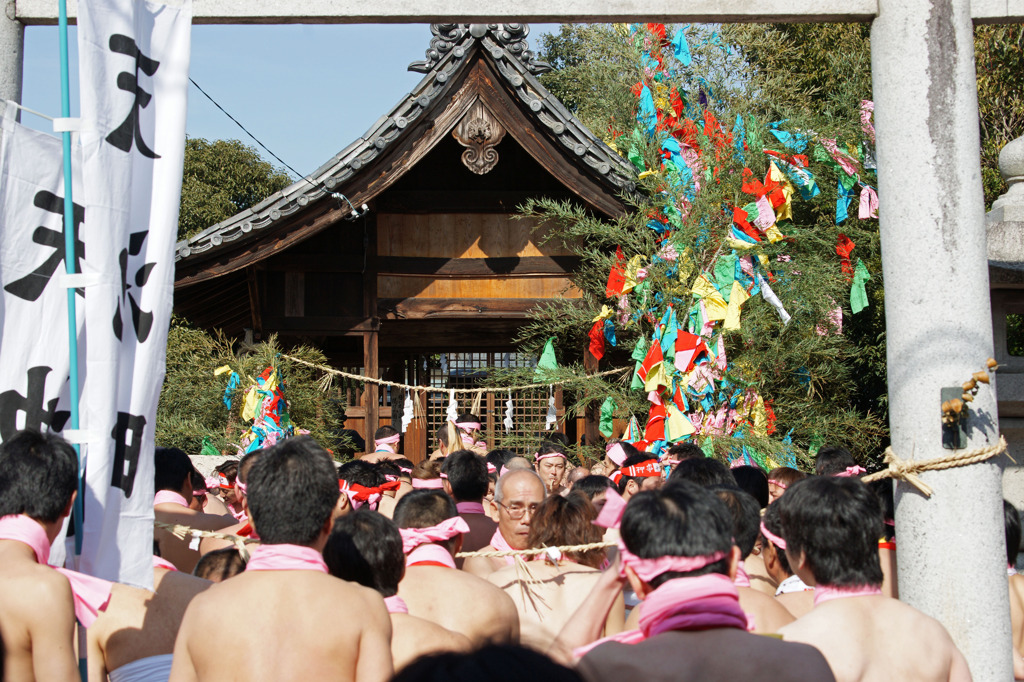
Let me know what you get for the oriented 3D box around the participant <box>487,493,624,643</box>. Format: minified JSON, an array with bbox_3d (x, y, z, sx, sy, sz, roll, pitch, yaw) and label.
[{"bbox_3d":[0.123,1.199,5.467,0.480,1.562,0.420,0,-2,-11],"label":"participant"}]

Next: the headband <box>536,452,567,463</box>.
[{"bbox_3d":[0.197,0.582,9.900,0.165,0.050,0.180,0,-2,-2],"label":"headband"}]

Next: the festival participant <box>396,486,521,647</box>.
[{"bbox_3d":[-0.199,1.170,5.017,0.500,1.582,0.420,0,-2,-2],"label":"festival participant"}]

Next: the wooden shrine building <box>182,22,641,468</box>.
[{"bbox_3d":[-0.242,-0.018,18.095,5.100,4.900,5.200,0,-2,0],"label":"wooden shrine building"}]

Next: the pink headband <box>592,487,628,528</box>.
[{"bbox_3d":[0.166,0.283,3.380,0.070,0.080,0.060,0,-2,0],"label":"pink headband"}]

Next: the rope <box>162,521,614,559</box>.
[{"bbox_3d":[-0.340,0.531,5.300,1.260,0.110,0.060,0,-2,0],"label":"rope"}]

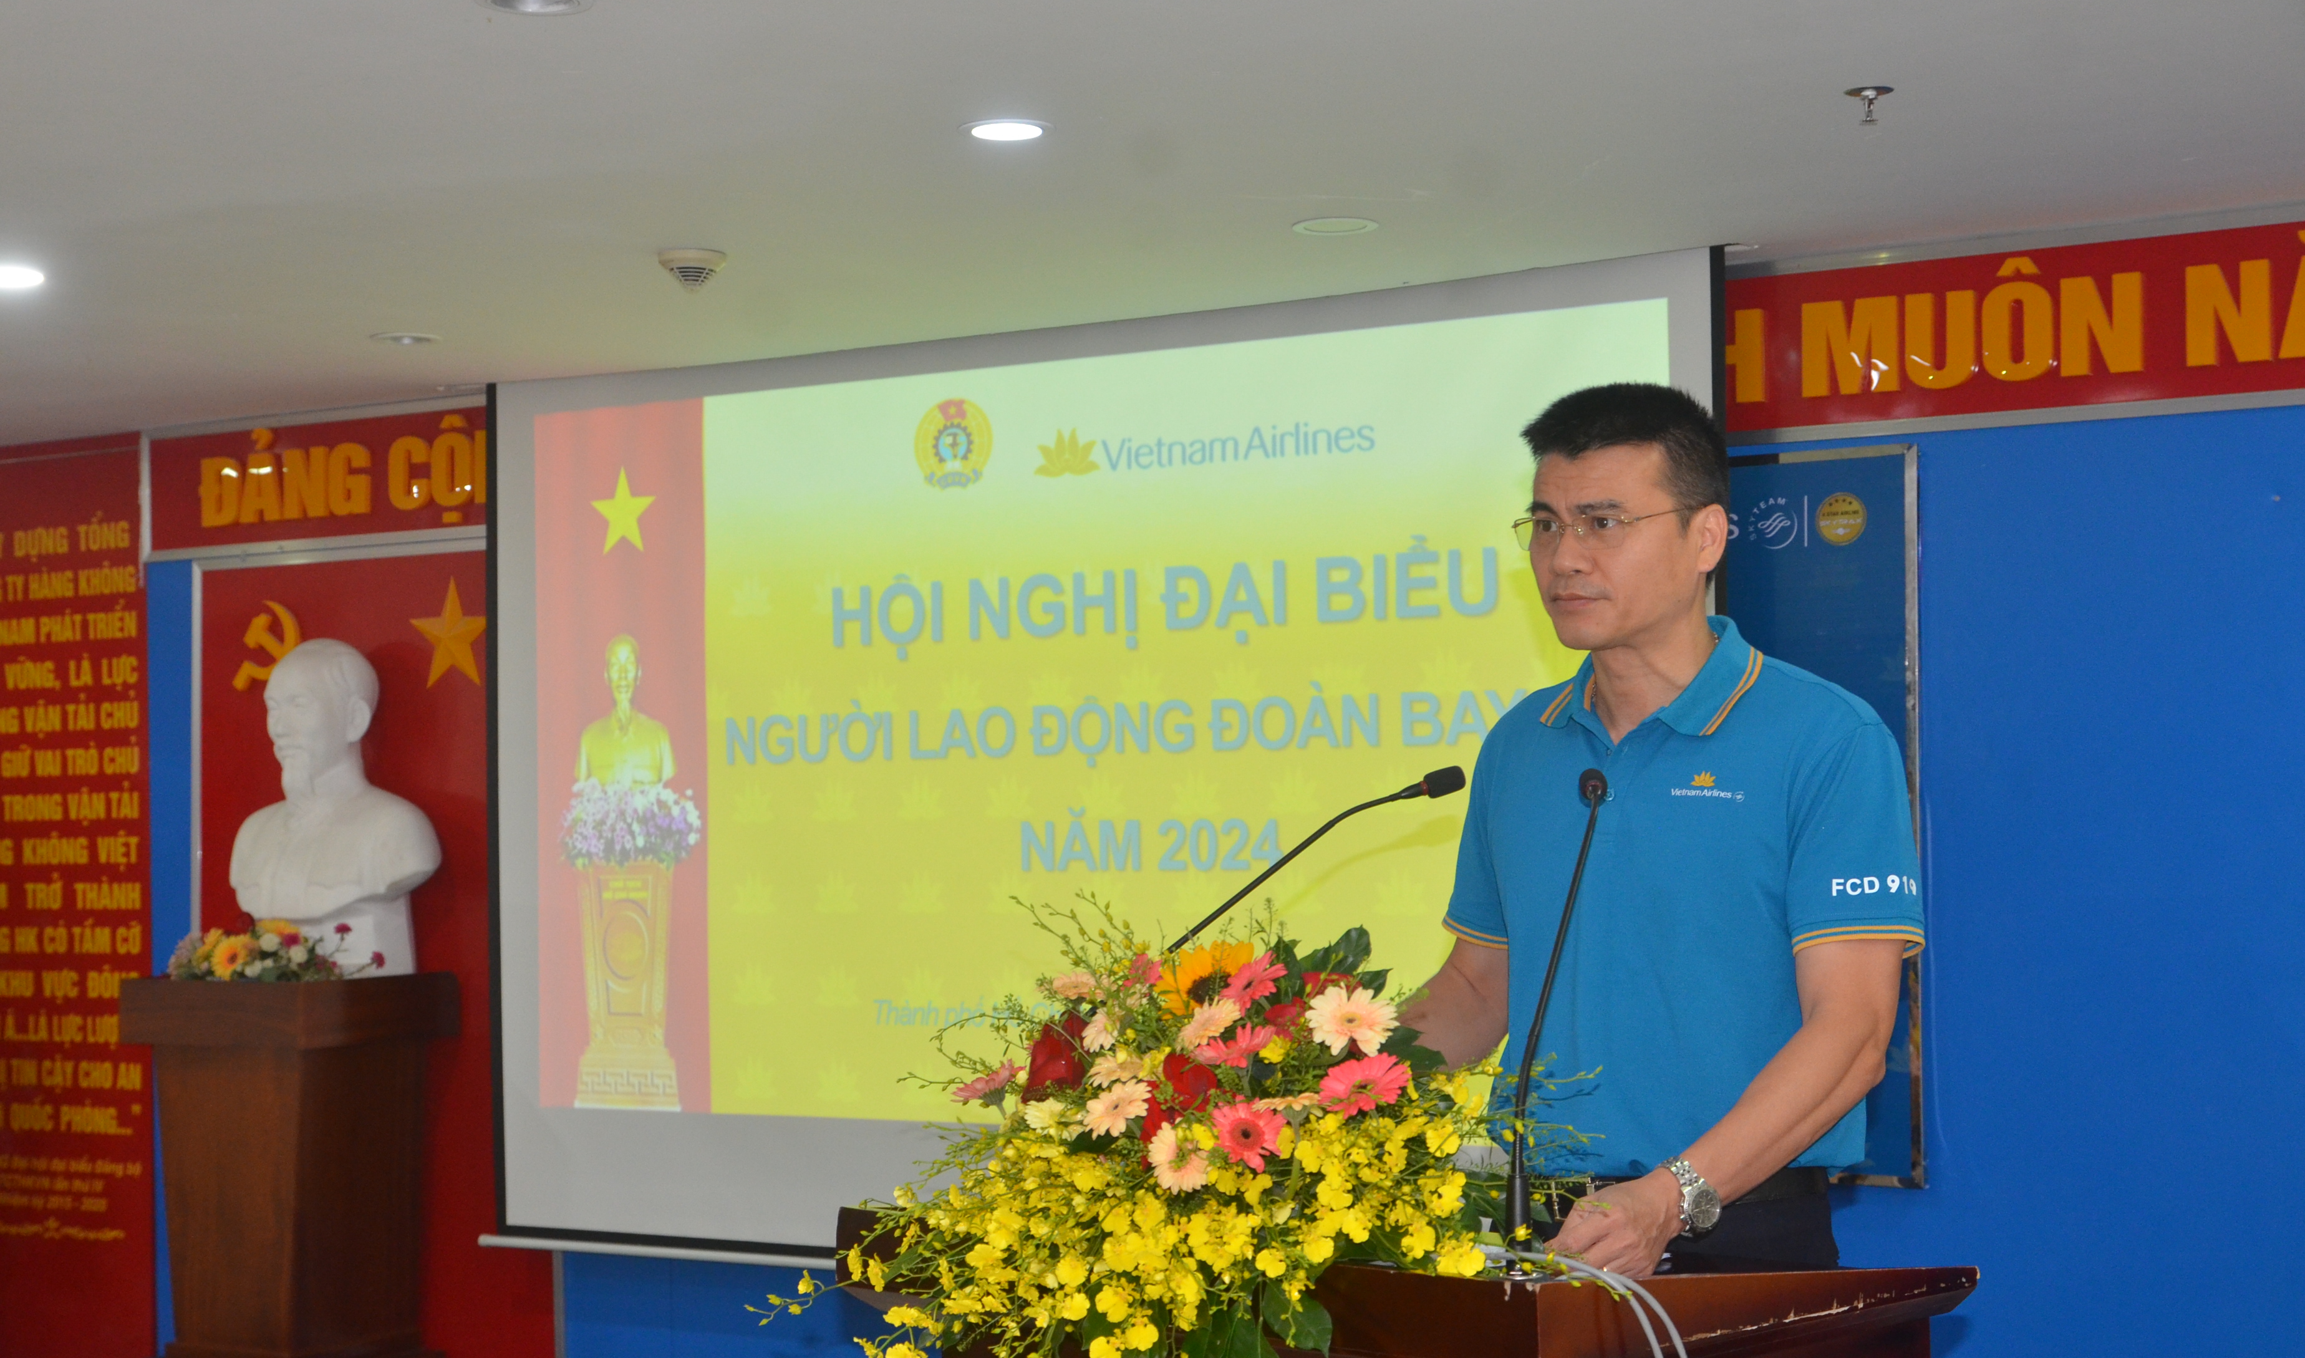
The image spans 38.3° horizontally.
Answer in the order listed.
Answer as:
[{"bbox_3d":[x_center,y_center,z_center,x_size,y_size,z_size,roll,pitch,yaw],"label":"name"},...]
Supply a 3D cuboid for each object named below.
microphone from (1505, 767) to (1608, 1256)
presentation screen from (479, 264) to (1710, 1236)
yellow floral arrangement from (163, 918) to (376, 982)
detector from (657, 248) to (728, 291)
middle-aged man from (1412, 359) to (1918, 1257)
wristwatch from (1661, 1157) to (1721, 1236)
[{"bbox_3d":[0.309,0.250,2.535,0.060,0.367,0.200,-1,-2,18],"label":"microphone"},{"bbox_3d":[-0.236,0.251,6.833,3.070,1.962,0.050,-2,-3,32],"label":"presentation screen"},{"bbox_3d":[-2.034,0.618,7.650,0.440,0.160,0.230,-2,-3,32],"label":"yellow floral arrangement"},{"bbox_3d":[-0.823,-0.730,5.945,0.122,0.060,0.122,-1,-2,0],"label":"detector"},{"bbox_3d":[0.420,0.590,2.941,0.530,1.724,0.500,-3,-3,41],"label":"middle-aged man"},{"bbox_3d":[0.434,0.420,2.690,0.040,0.060,0.050,-31,25,-30],"label":"wristwatch"}]

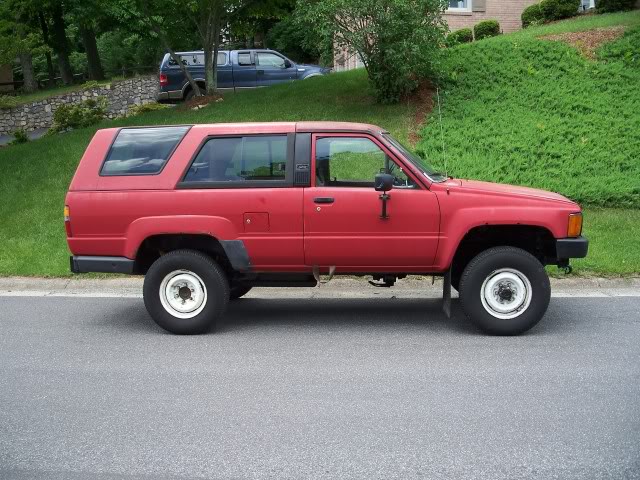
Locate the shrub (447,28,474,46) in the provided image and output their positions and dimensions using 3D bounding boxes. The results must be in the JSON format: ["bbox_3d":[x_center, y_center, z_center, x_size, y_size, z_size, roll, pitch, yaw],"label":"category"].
[{"bbox_3d":[4.231,-6.083,20.600,0.843,0.572,0.800,-1,7,0],"label":"shrub"}]

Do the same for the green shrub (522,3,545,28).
[{"bbox_3d":[6.367,-6.665,20.400,0.656,0.716,0.800,-1,7,0],"label":"green shrub"}]

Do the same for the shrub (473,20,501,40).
[{"bbox_3d":[5.044,-6.294,20.600,0.783,0.632,0.800,-1,7,0],"label":"shrub"}]

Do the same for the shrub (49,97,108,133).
[{"bbox_3d":[-6.319,-3.284,17.900,1.570,0.942,1.200,-1,7,0],"label":"shrub"}]

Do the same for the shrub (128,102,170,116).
[{"bbox_3d":[-4.810,-3.682,19.300,1.185,0.395,0.850,-1,7,0],"label":"shrub"}]

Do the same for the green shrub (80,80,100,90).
[{"bbox_3d":[-7.380,-4.969,22.000,0.643,0.322,0.550,-1,7,0],"label":"green shrub"}]

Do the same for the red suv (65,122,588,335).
[{"bbox_3d":[0.055,-0.165,6.370,4.380,1.730,1.720,0,7,6],"label":"red suv"}]

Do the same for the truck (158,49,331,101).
[{"bbox_3d":[-2.150,-5.150,22.450,5.800,1.900,2.000,-3,7,-6],"label":"truck"}]

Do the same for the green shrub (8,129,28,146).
[{"bbox_3d":[-7.492,-2.547,17.000,0.497,0.447,0.500,-1,7,0],"label":"green shrub"}]

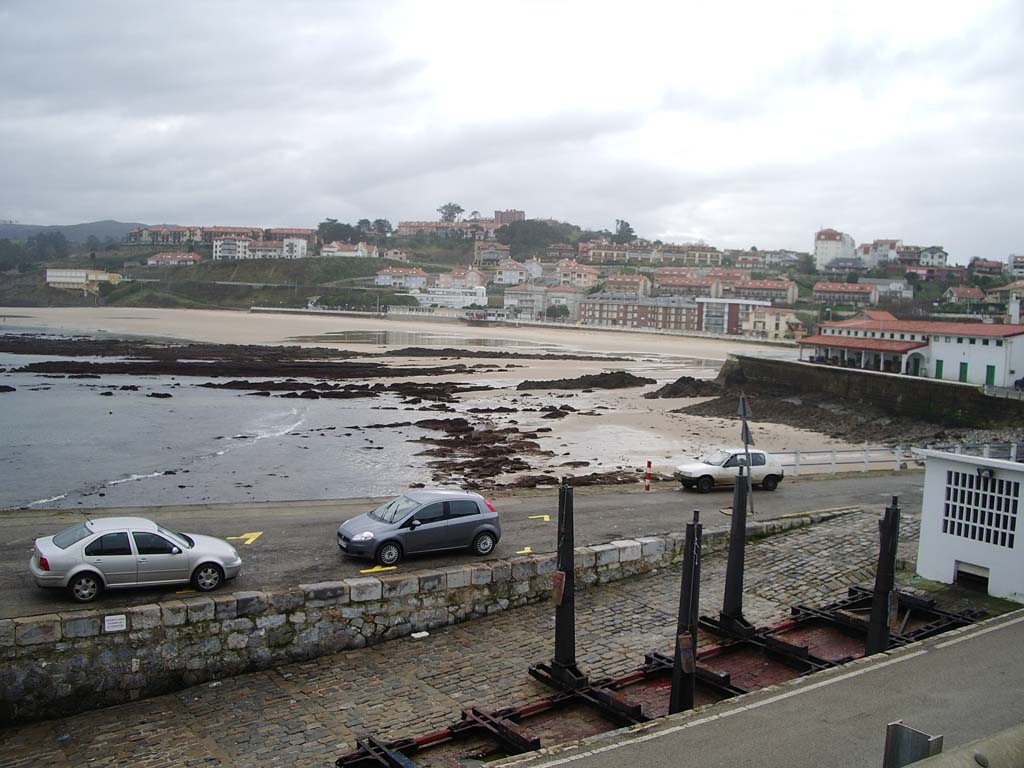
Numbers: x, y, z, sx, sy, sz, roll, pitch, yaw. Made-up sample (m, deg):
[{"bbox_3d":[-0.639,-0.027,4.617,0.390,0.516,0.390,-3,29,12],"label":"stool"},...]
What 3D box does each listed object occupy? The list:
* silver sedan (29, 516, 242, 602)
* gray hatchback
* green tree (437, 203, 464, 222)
[{"bbox_3d":[-8.100,3.720,22.530,4.370,1.445,1.735,-1,6,-27],"label":"silver sedan"},{"bbox_3d":[-2.260,3.520,25.850,4.030,1.490,1.690,-1,6,-28],"label":"gray hatchback"},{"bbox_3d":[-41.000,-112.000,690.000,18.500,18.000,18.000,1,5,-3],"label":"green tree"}]

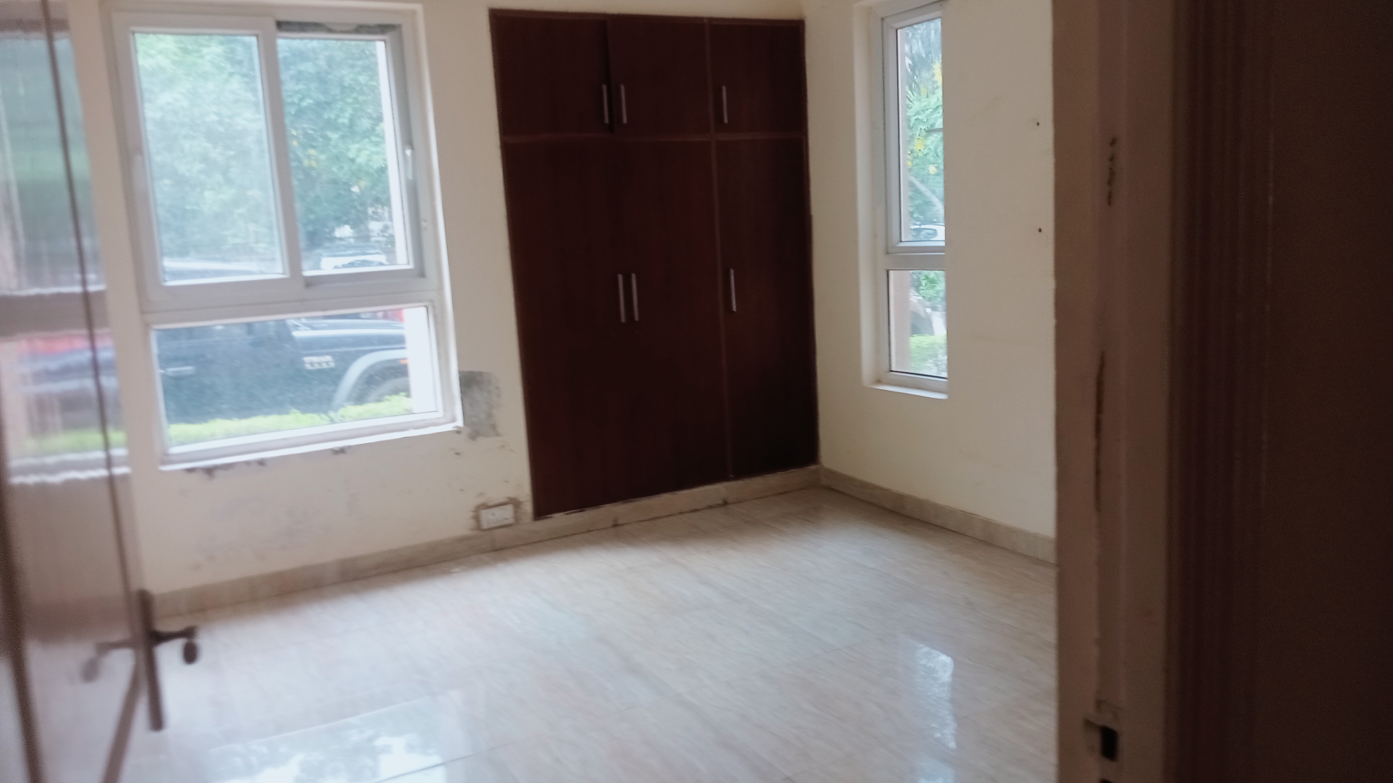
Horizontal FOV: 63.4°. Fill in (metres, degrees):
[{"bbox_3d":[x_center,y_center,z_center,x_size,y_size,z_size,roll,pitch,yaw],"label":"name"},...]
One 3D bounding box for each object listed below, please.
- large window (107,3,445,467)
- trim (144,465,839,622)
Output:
[{"bbox_3d":[-1.621,-0.639,4.556,1.180,1.725,0.090,-8,11,-28],"label":"large window"},{"bbox_3d":[-0.768,0.641,5.079,3.182,0.105,0.020,-8,11,-28],"label":"trim"}]

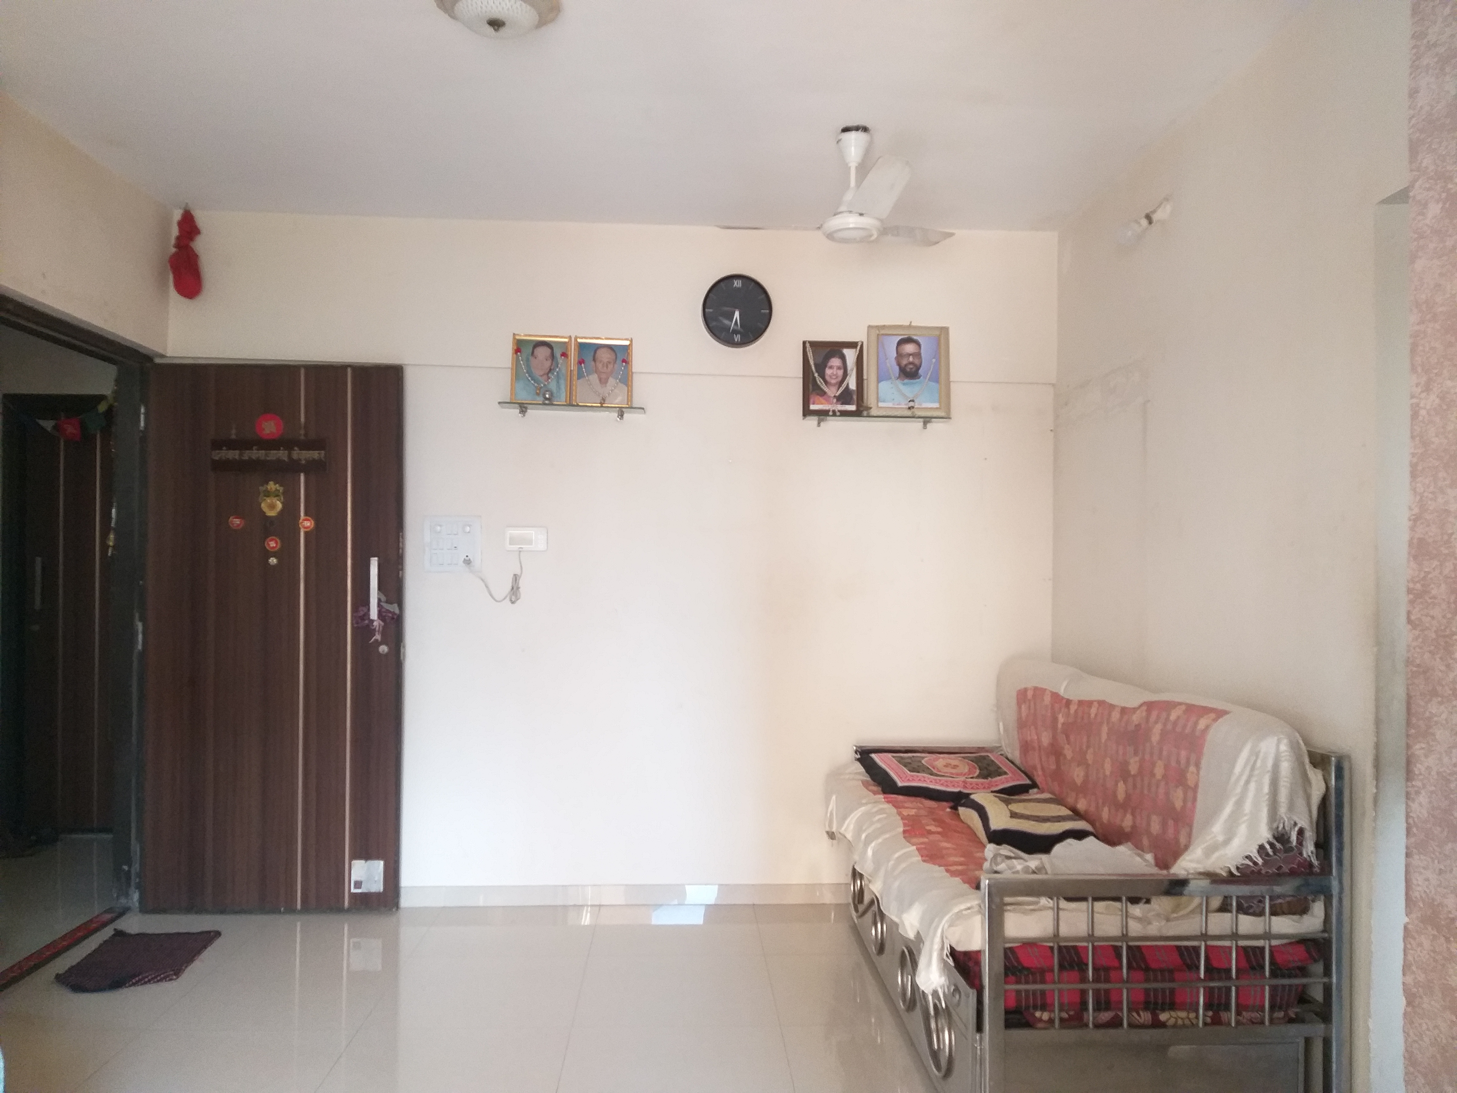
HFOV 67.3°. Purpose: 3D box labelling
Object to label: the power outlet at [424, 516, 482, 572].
[{"bbox_3d":[-1.059,-0.008,4.210,0.222,0.218,0.020,1,0,-3],"label":"power outlet"}]

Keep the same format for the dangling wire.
[{"bbox_3d":[-0.892,0.121,4.206,0.207,0.205,0.035,1,0,-3],"label":"dangling wire"}]

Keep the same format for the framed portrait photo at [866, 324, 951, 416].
[{"bbox_3d":[0.700,-0.678,4.251,0.316,0.356,0.025,1,-9,-3],"label":"framed portrait photo"}]

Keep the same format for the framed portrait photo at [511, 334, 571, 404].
[{"bbox_3d":[-0.714,-0.677,4.181,0.225,0.268,0.022,2,-10,-3],"label":"framed portrait photo"}]

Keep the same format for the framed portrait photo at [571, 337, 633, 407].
[{"bbox_3d":[-0.487,-0.672,4.252,0.227,0.285,0.025,1,-10,-3],"label":"framed portrait photo"}]

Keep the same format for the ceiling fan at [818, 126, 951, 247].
[{"bbox_3d":[0.371,-1.106,3.286,0.890,0.355,0.860,1,-1,-3],"label":"ceiling fan"}]

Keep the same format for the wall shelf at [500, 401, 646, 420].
[{"bbox_3d":[-0.598,-0.517,4.220,0.552,0.040,0.125,1,-1,-3],"label":"wall shelf"}]

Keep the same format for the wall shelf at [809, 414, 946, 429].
[{"bbox_3d":[0.575,-0.480,4.277,0.565,0.038,0.125,1,-1,-3],"label":"wall shelf"}]

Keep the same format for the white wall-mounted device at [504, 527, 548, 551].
[{"bbox_3d":[-0.779,-0.029,4.221,0.162,0.093,0.022,1,0,-3],"label":"white wall-mounted device"}]

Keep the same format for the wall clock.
[{"bbox_3d":[0.036,-0.923,4.296,0.276,0.278,0.045,1,-1,-3],"label":"wall clock"}]

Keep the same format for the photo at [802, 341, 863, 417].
[{"bbox_3d":[0.407,-0.648,4.237,0.232,0.294,0.025,1,-9,-3],"label":"photo"}]

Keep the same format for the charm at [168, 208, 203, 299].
[{"bbox_3d":[-2.030,-1.091,4.093,0.129,0.345,0.100,1,0,-3],"label":"charm"}]

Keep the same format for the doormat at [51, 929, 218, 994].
[{"bbox_3d":[-1.972,1.366,3.656,0.400,0.020,0.510,1,-1,-3],"label":"doormat"}]

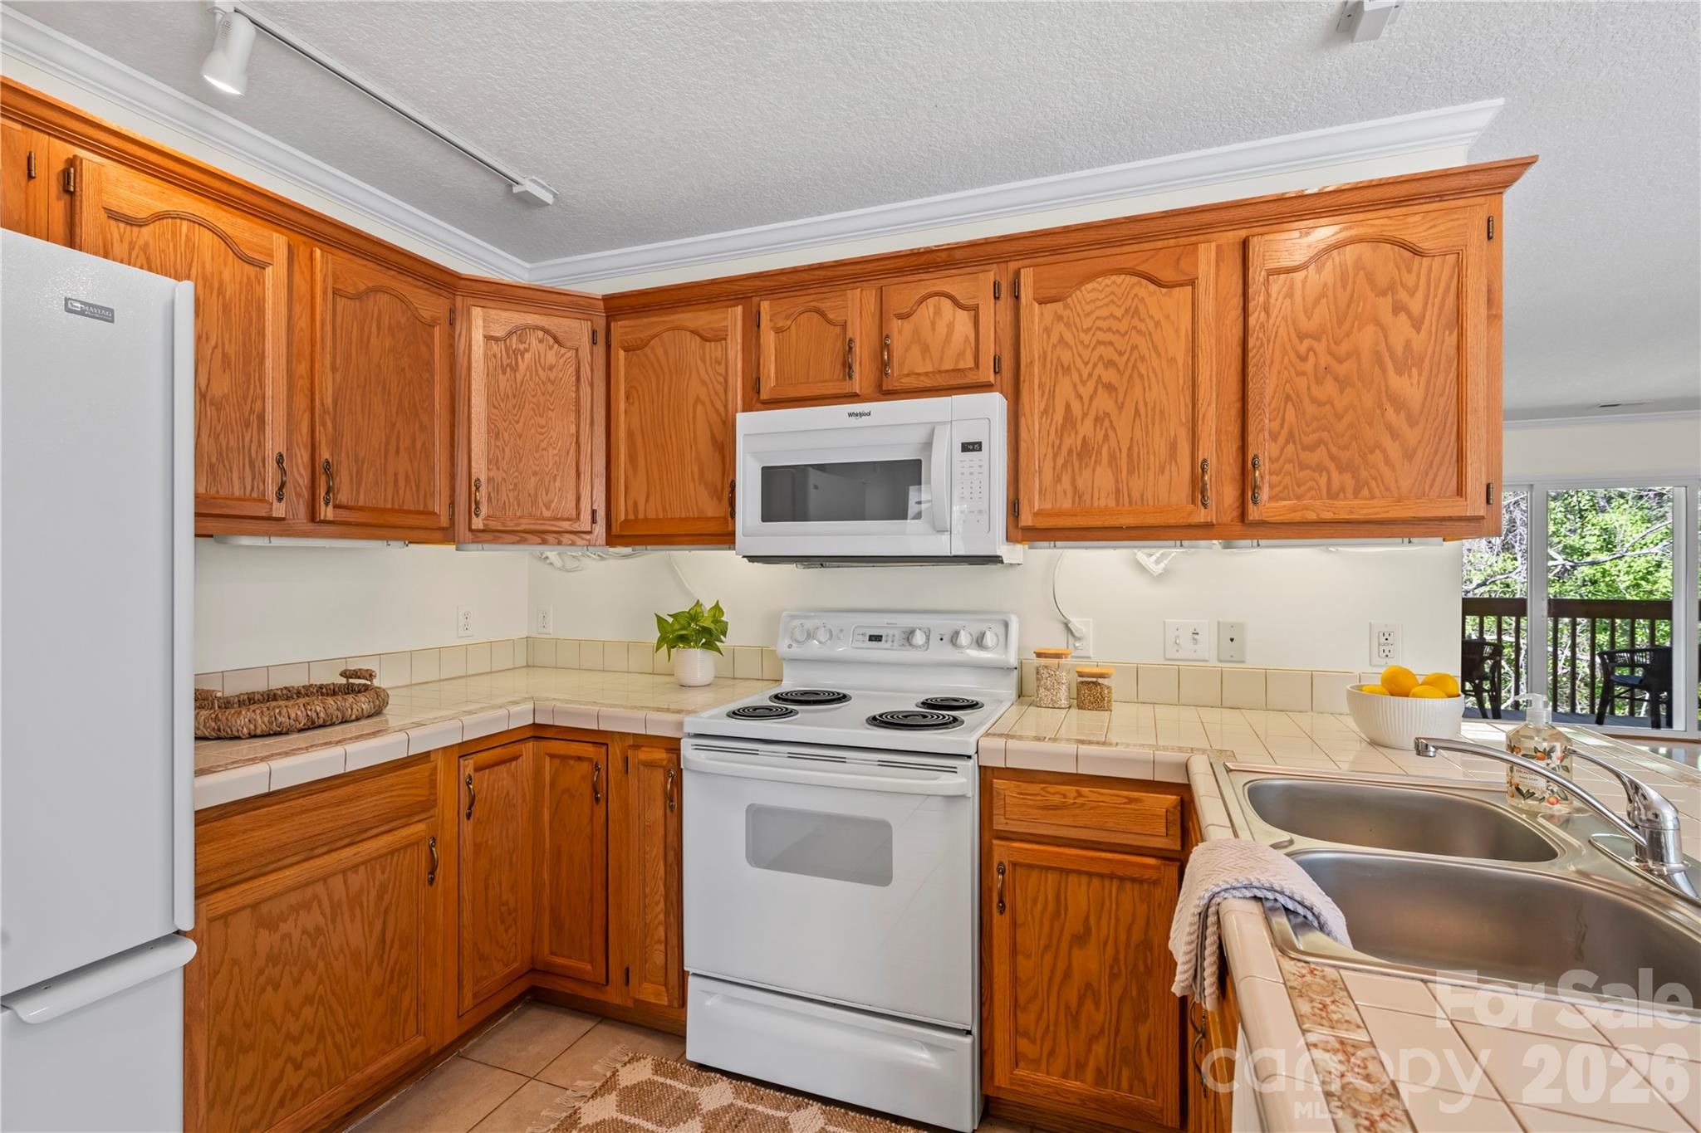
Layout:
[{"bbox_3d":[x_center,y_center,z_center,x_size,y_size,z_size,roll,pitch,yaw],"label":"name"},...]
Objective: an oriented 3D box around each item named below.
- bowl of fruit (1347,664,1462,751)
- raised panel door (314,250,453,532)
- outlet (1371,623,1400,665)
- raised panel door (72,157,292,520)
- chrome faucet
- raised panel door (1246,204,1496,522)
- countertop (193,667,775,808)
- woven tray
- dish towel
[{"bbox_3d":[1.249,0.310,1.700,0.215,0.172,0.215,0,0,21],"label":"bowl of fruit"},{"bbox_3d":[-1.264,-0.447,2.055,0.020,0.678,0.394,0,0,20],"label":"raised panel door"},{"bbox_3d":[1.408,0.206,1.988,0.070,0.115,0.008,0,0,21],"label":"outlet"},{"bbox_3d":[-1.421,-0.448,1.631,0.020,0.678,0.379,0,0,20],"label":"raised panel door"},{"bbox_3d":[0.943,0.317,1.024,0.295,0.152,0.085,0,0,23],"label":"chrome faucet"},{"bbox_3d":[1.174,-0.450,1.744,0.464,0.686,0.023,0,0,21],"label":"raised panel door"},{"bbox_3d":[-0.991,0.416,2.061,1.141,0.058,1.507,0,0,20],"label":"countertop"},{"bbox_3d":[-1.402,0.338,1.901,0.290,0.100,0.470,0,0,20],"label":"woven tray"},{"bbox_3d":[0.500,0.454,0.933,0.180,0.178,0.230,0,0,20],"label":"dish towel"}]

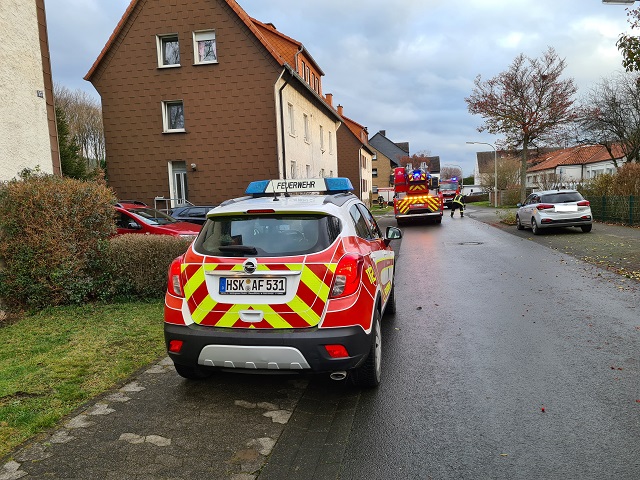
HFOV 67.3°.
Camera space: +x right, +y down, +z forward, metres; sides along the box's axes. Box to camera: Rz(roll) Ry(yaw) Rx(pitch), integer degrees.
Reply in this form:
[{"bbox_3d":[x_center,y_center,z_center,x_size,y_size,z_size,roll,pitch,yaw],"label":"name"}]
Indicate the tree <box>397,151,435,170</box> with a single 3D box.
[{"bbox_3d":[14.731,-9.573,74.615,5.700,8.200,5.500,-1,5,11],"label":"tree"}]

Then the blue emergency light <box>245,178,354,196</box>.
[{"bbox_3d":[-0.195,-0.564,5.174,1.200,0.165,0.300,-1,5,11],"label":"blue emergency light"}]

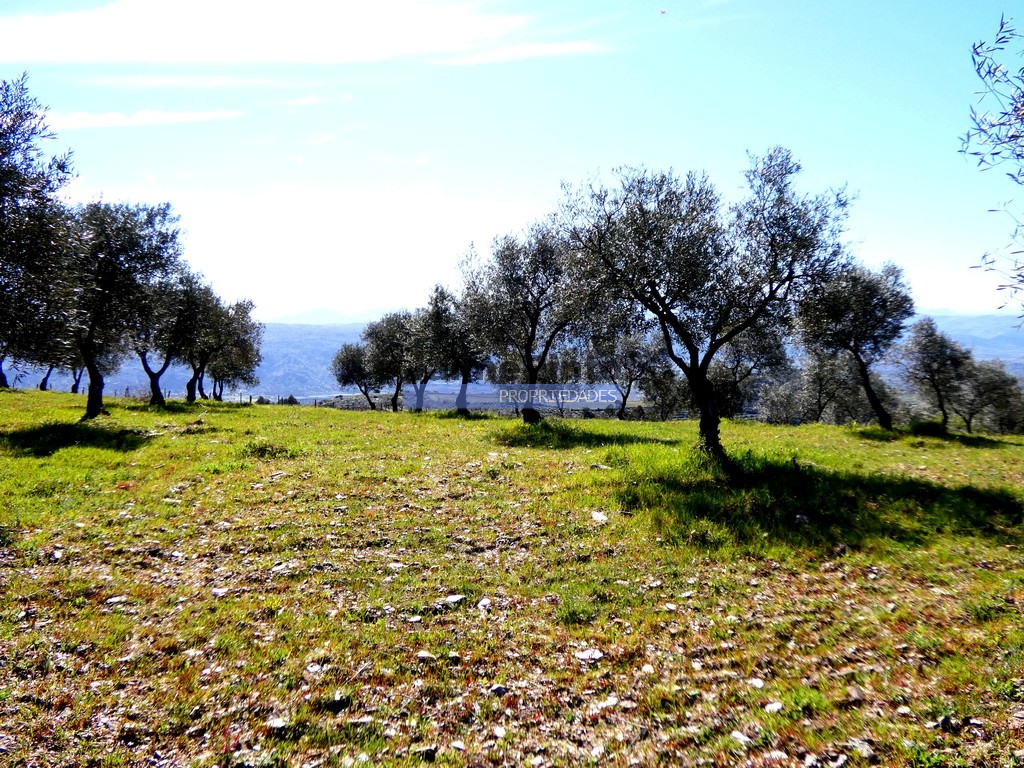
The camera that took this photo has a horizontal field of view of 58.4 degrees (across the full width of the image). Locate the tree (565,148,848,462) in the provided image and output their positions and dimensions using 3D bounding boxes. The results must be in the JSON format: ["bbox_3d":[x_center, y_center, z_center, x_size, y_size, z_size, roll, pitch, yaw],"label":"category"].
[{"bbox_3d":[2.673,-1.079,12.600,3.902,4.315,3.600,0,2,0],"label":"tree"}]

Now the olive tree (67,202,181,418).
[{"bbox_3d":[-8.065,-1.499,18.700,2.610,4.405,2.600,0,3,0],"label":"olive tree"}]

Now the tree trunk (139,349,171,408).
[{"bbox_3d":[-10.526,-0.162,27.000,0.942,1.649,0.600,0,3,0],"label":"tree trunk"}]

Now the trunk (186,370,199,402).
[{"bbox_3d":[-12.020,0.094,34.500,0.451,1.204,0.420,0,3,0],"label":"trunk"}]

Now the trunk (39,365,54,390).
[{"bbox_3d":[-23.351,-0.276,46.000,0.803,1.204,0.500,0,3,0],"label":"trunk"}]

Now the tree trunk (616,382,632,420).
[{"bbox_3d":[4.601,0.675,37.500,0.654,1.636,0.450,0,2,0],"label":"tree trunk"}]

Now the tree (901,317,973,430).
[{"bbox_3d":[14.351,-0.355,31.000,2.434,3.854,2.400,0,3,0],"label":"tree"}]

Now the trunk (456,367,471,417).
[{"bbox_3d":[-1.402,0.217,26.500,0.405,1.445,0.380,0,2,0],"label":"trunk"}]

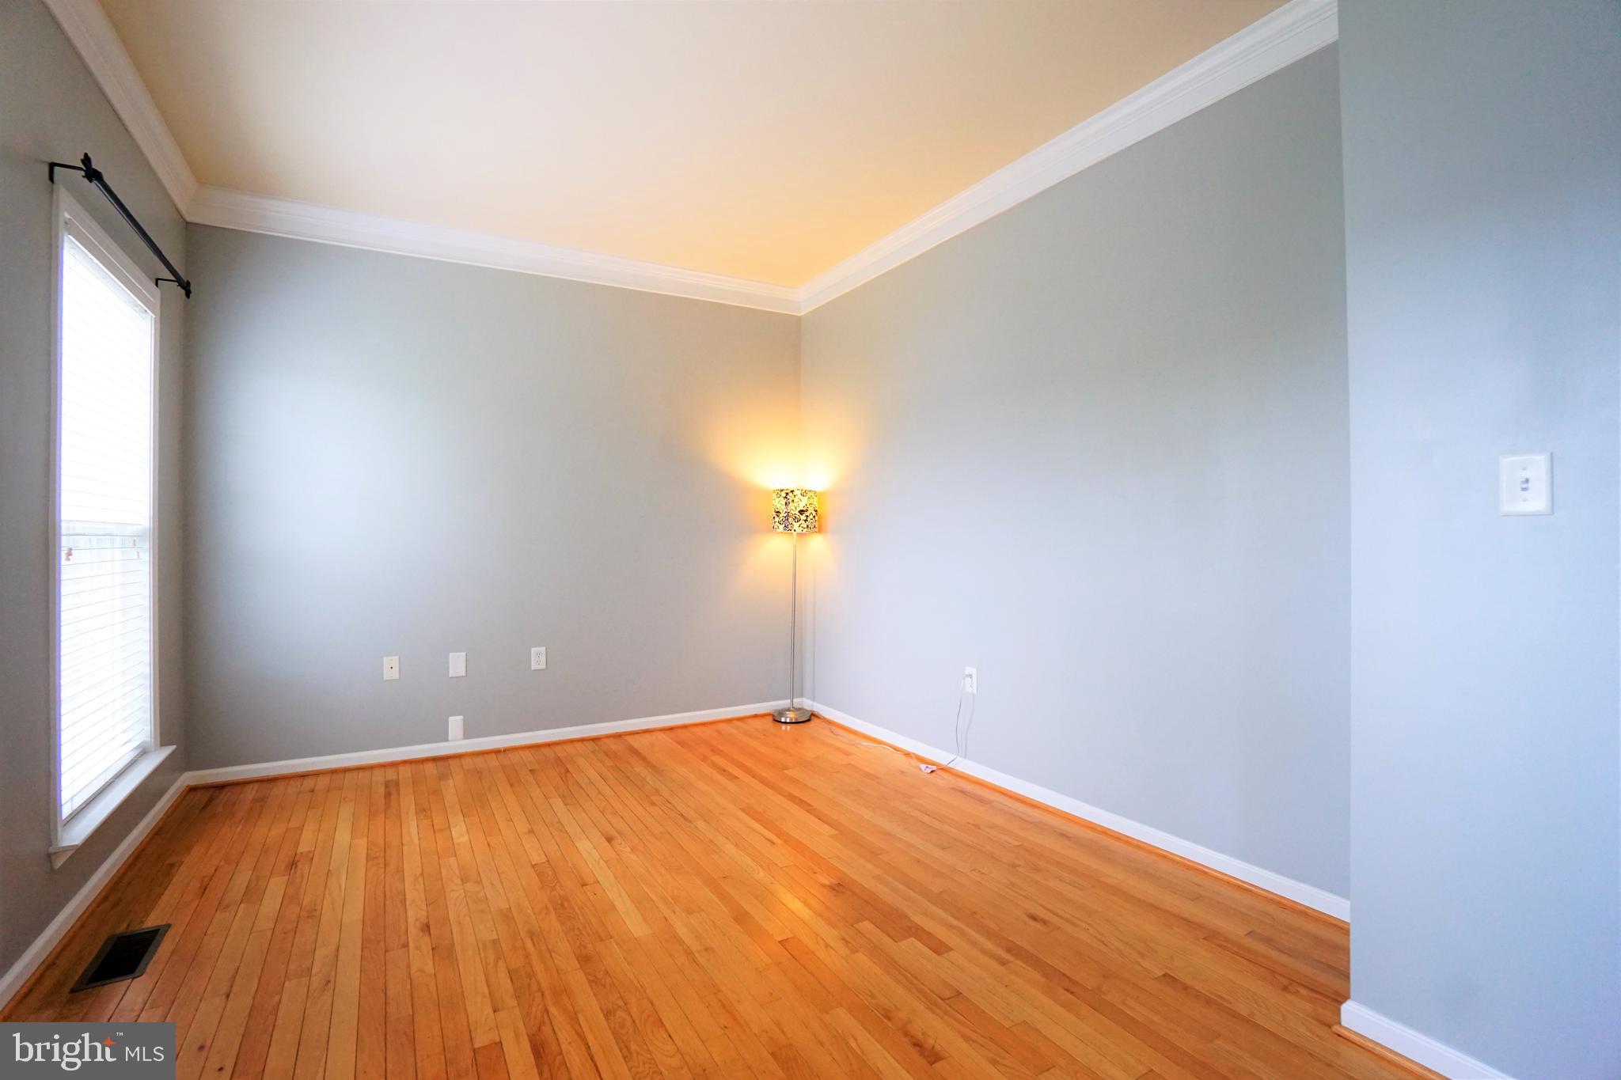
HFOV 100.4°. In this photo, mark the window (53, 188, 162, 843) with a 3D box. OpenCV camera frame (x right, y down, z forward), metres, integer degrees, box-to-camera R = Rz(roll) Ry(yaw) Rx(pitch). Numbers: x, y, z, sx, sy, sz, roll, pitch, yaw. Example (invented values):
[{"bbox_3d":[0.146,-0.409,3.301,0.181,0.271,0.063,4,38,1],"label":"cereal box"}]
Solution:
[{"bbox_3d":[-2.324,-0.074,2.236,0.090,1.800,1.000,0,0,-32],"label":"window"}]

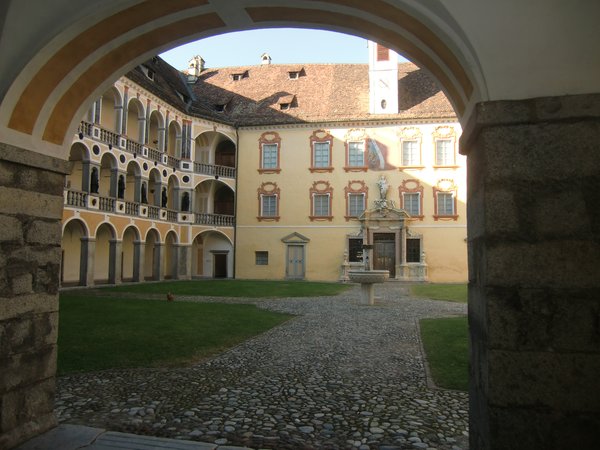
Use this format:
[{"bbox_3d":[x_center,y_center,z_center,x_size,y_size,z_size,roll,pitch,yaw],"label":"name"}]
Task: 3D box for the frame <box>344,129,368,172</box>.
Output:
[{"bbox_3d":[4.589,-6.020,33.727,1.944,3.559,0.300,0,-5,7],"label":"frame"}]

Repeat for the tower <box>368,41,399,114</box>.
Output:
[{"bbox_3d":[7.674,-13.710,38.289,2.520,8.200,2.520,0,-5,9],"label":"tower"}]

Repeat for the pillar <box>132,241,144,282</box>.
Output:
[{"bbox_3d":[-11.596,2.694,30.082,0.560,2.880,0.520,-1,-5,22],"label":"pillar"}]

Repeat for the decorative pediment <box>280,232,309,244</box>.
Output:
[{"bbox_3d":[-0.335,1.049,33.572,2.355,0.888,0.400,0,-5,7],"label":"decorative pediment"}]

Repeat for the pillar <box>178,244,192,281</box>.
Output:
[{"bbox_3d":[-9.295,3.013,33.451,1.150,2.870,0.600,5,-6,-41],"label":"pillar"}]

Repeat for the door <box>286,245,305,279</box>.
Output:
[{"bbox_3d":[-0.311,3.001,33.606,1.362,2.679,0.200,0,-5,7],"label":"door"}]

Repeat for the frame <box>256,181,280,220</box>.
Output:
[{"bbox_3d":[-2.790,-2.075,37.135,2.130,3.520,0.300,0,-5,9],"label":"frame"}]

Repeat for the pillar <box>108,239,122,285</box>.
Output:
[{"bbox_3d":[-11.575,2.349,26.141,0.550,2.798,0.500,-1,-5,20],"label":"pillar"}]

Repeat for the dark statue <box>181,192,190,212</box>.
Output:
[{"bbox_3d":[-9.284,-1.809,33.625,0.660,1.580,0.500,5,-6,-41],"label":"dark statue"}]

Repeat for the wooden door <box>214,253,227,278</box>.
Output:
[{"bbox_3d":[-6.937,3.547,36.300,1.121,2.163,0.200,0,-5,8],"label":"wooden door"}]

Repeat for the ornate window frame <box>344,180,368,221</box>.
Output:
[{"bbox_3d":[4.547,-1.906,33.388,1.885,3.277,0.300,0,-5,7],"label":"ornate window frame"}]

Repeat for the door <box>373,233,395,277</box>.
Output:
[{"bbox_3d":[7.203,2.623,35.314,1.860,3.720,0.200,0,-5,9],"label":"door"}]

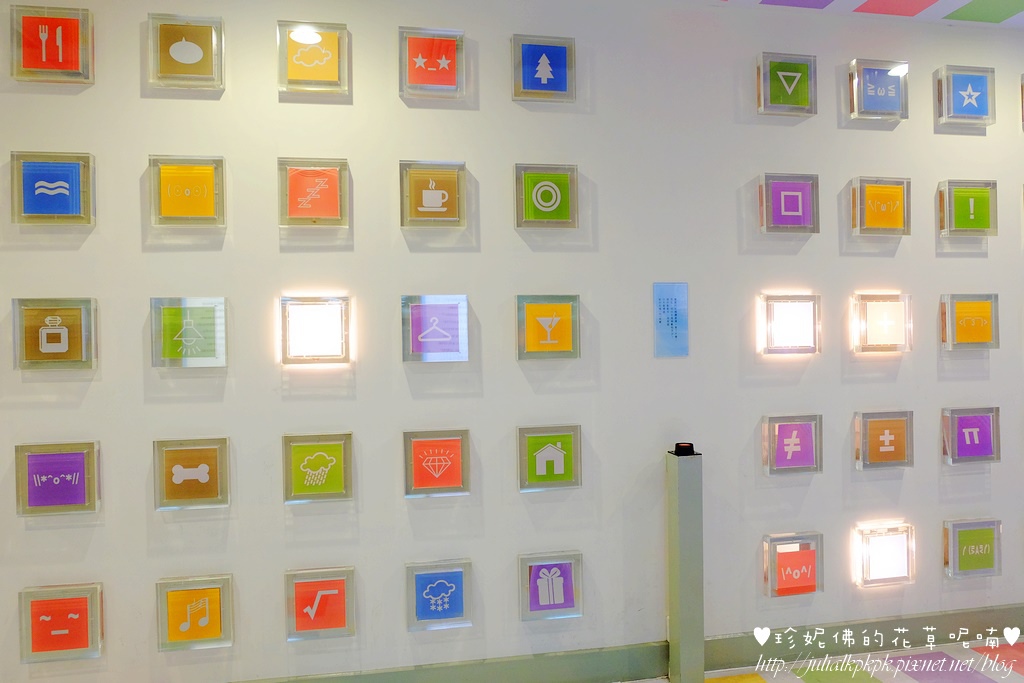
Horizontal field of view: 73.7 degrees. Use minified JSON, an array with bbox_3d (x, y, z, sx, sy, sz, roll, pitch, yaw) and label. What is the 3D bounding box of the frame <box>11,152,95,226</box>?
[{"bbox_3d":[-1.523,-0.505,2.274,0.235,0.235,0.051,-1,0,-10],"label":"frame"}]

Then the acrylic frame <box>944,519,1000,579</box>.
[{"bbox_3d":[1.966,0.883,2.916,0.235,0.235,0.051,-1,0,-10],"label":"acrylic frame"}]

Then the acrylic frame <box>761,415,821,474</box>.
[{"bbox_3d":[1.149,0.423,2.791,0.240,0.240,0.043,-1,0,-10],"label":"acrylic frame"}]

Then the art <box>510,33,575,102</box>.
[{"bbox_3d":[0.118,-1.020,2.574,0.235,0.235,0.051,-1,0,-10],"label":"art"}]

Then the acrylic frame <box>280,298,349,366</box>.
[{"bbox_3d":[-0.616,-0.035,2.157,0.210,0.210,0.044,-1,0,-10],"label":"acrylic frame"}]

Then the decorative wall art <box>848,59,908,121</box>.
[{"bbox_3d":[1.523,-1.036,2.831,0.235,0.235,0.051,-1,0,-10],"label":"decorative wall art"}]

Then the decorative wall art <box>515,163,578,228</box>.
[{"bbox_3d":[0.129,-0.541,2.577,0.235,0.235,0.051,-1,0,-10],"label":"decorative wall art"}]

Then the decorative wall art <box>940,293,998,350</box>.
[{"bbox_3d":[1.952,-0.081,2.912,0.235,0.235,0.051,-1,0,-10],"label":"decorative wall art"}]

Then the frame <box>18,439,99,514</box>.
[{"bbox_3d":[-1.541,0.466,2.326,0.240,0.240,0.045,-1,0,-10],"label":"frame"}]

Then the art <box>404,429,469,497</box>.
[{"bbox_3d":[-0.244,0.395,2.225,0.210,0.210,0.044,-1,0,-10],"label":"art"}]

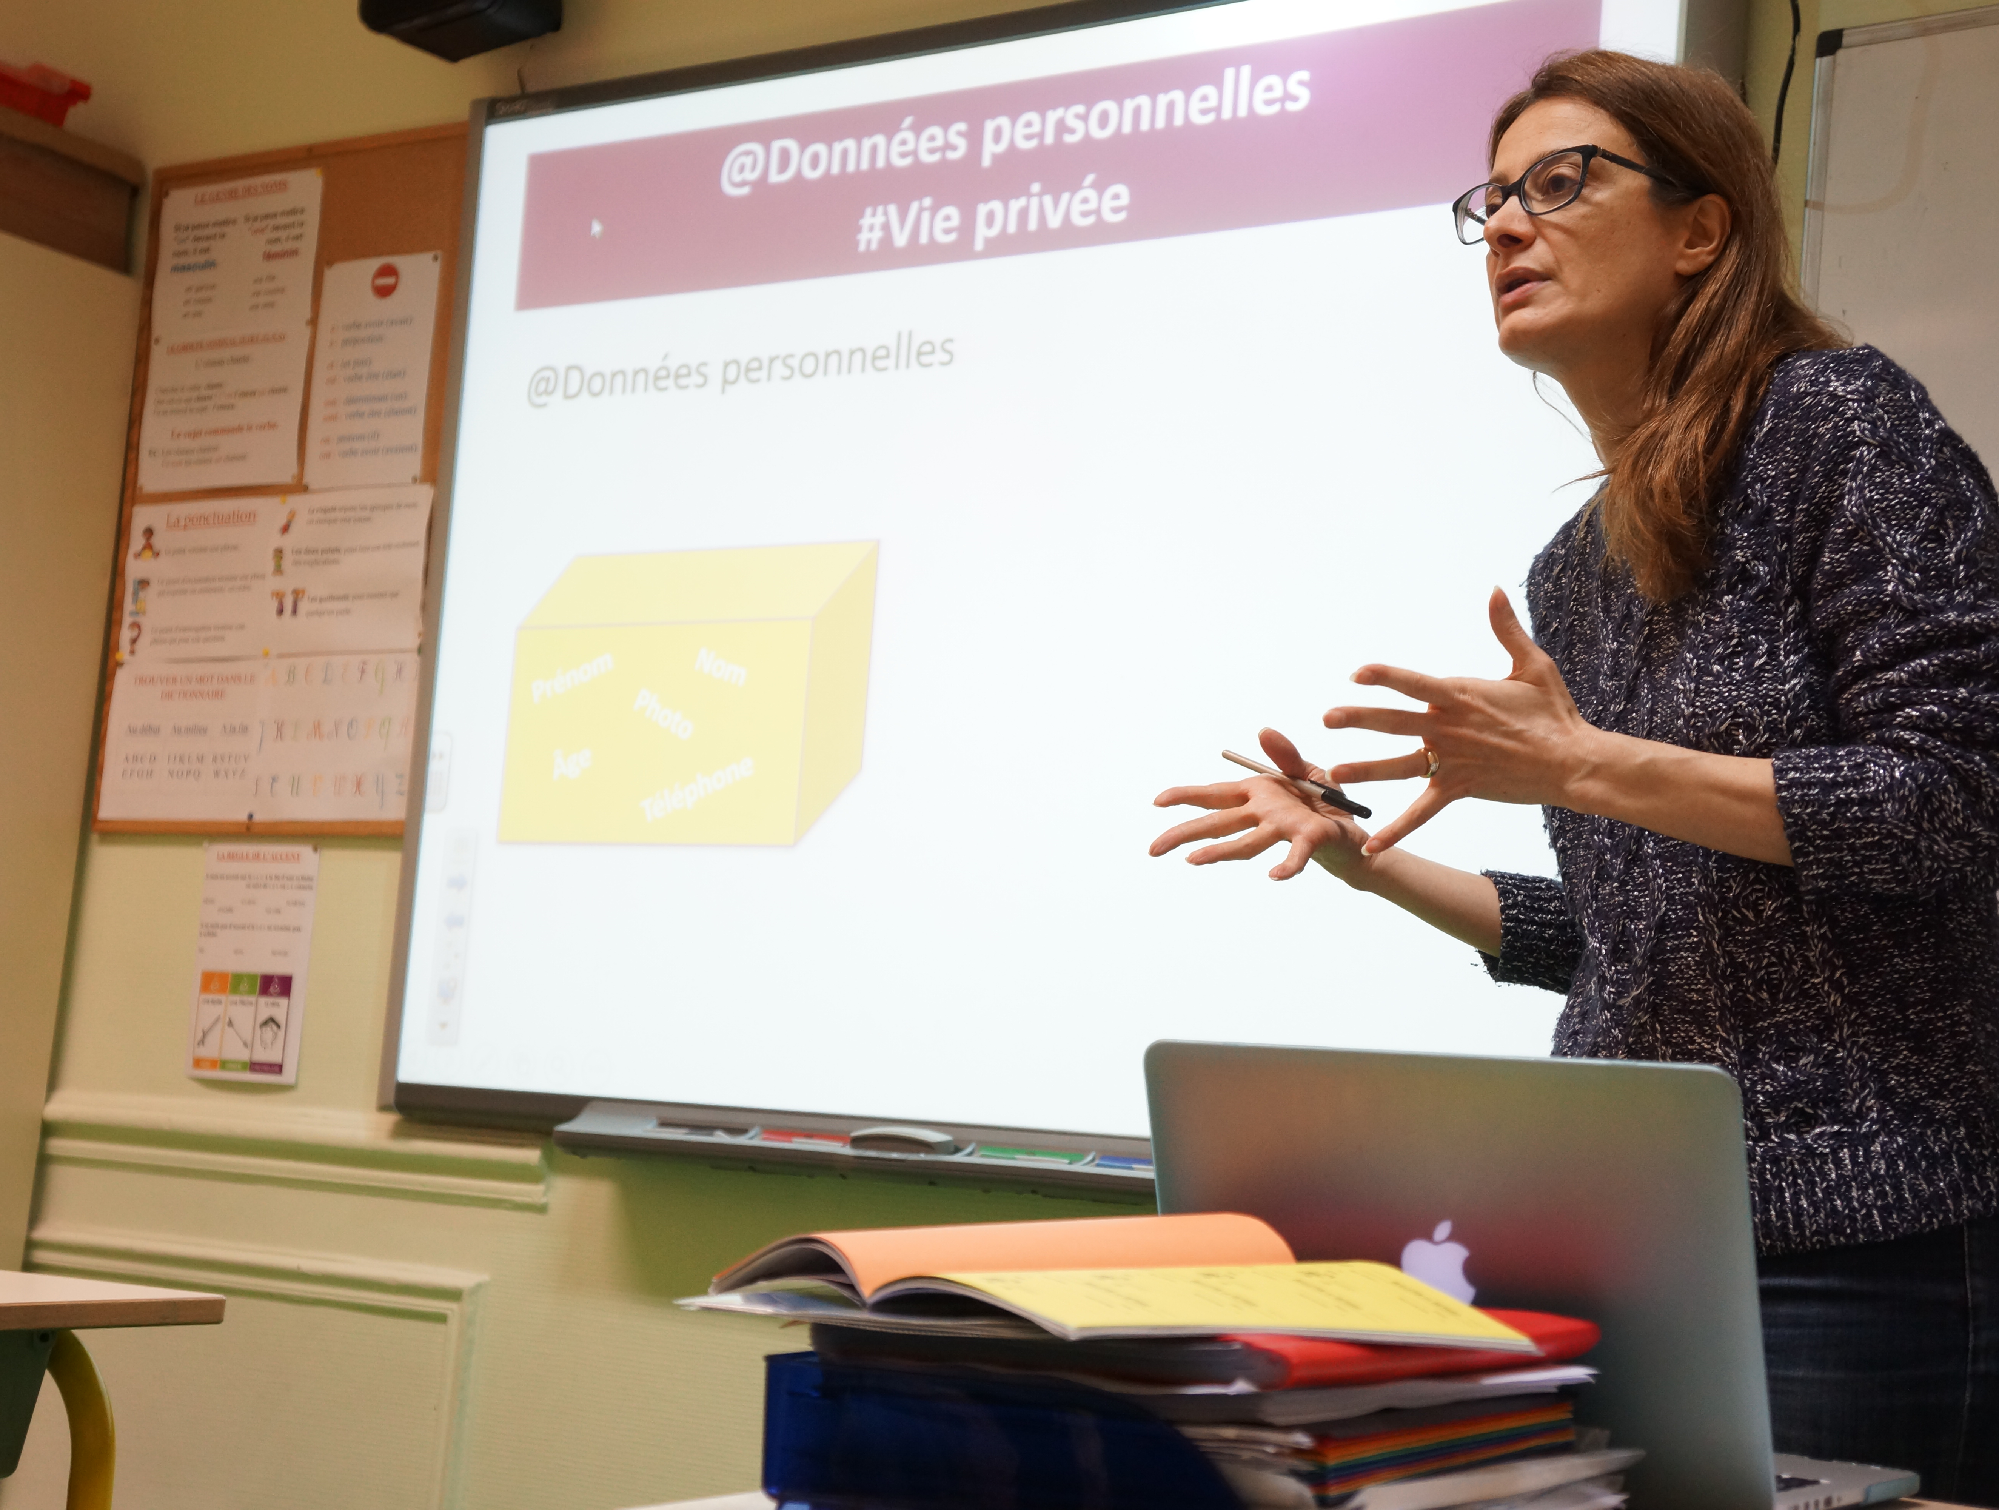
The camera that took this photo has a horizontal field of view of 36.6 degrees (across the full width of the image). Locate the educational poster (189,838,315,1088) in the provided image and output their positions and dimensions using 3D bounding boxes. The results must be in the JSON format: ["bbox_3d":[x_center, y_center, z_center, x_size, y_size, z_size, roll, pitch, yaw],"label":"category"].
[{"bbox_3d":[-0.955,0.263,3.830,0.210,0.297,0.010,-1,-8,34],"label":"educational poster"}]

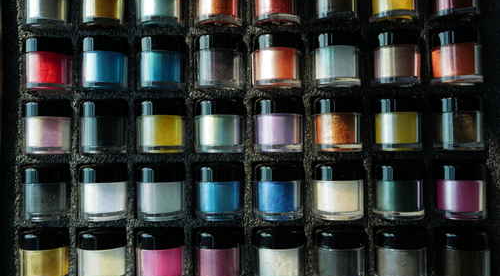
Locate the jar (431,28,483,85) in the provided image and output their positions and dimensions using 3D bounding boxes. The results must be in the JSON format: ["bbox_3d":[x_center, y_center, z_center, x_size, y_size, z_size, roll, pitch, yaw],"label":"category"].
[{"bbox_3d":[0.142,-0.053,0.270,0.034,0.034,0.037,-1,88,2],"label":"jar"}]

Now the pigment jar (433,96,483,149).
[{"bbox_3d":[0.143,-0.010,0.270,0.034,0.034,0.036,0,87,2],"label":"pigment jar"}]

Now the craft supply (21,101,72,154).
[{"bbox_3d":[-0.140,-0.006,0.272,0.034,0.034,0.037,0,87,2],"label":"craft supply"}]

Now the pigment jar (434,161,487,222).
[{"bbox_3d":[0.142,0.035,0.267,0.034,0.034,0.037,-1,88,2],"label":"pigment jar"}]

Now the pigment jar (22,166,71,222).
[{"bbox_3d":[-0.143,0.038,0.277,0.034,0.034,0.037,-1,88,2],"label":"pigment jar"}]

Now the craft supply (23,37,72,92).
[{"bbox_3d":[-0.140,-0.049,0.275,0.034,0.034,0.037,0,87,2],"label":"craft supply"}]

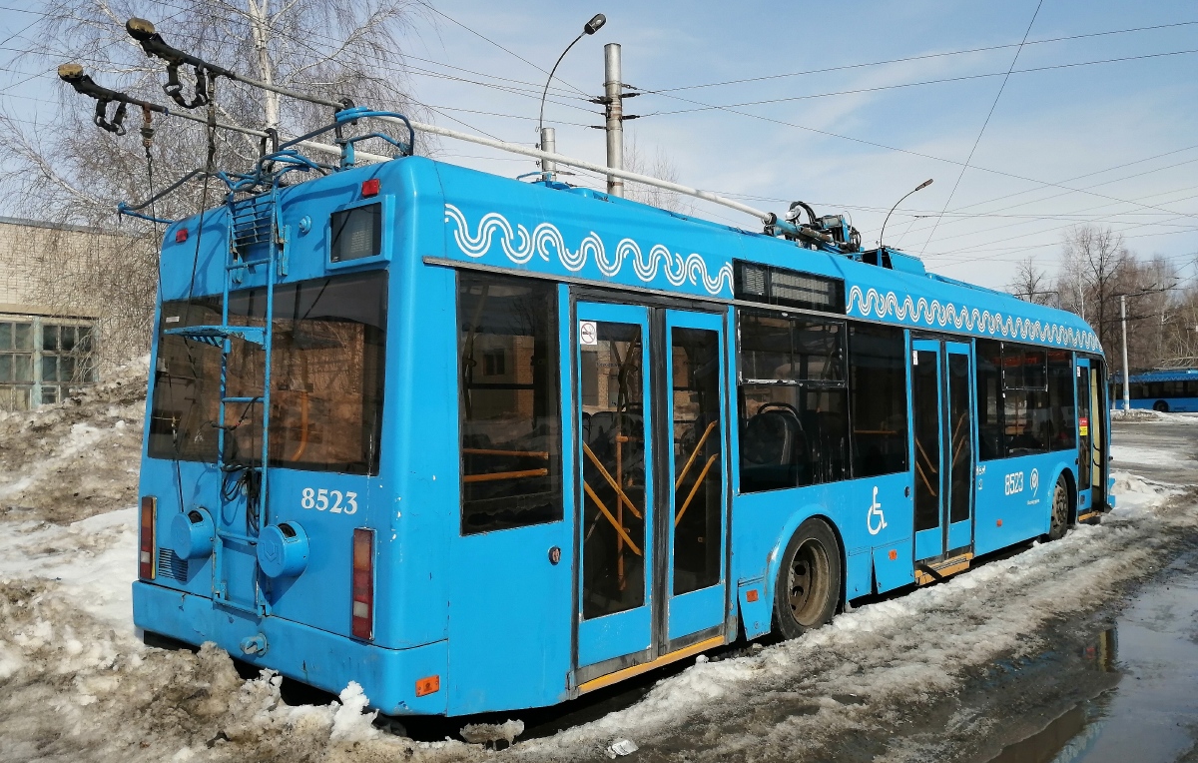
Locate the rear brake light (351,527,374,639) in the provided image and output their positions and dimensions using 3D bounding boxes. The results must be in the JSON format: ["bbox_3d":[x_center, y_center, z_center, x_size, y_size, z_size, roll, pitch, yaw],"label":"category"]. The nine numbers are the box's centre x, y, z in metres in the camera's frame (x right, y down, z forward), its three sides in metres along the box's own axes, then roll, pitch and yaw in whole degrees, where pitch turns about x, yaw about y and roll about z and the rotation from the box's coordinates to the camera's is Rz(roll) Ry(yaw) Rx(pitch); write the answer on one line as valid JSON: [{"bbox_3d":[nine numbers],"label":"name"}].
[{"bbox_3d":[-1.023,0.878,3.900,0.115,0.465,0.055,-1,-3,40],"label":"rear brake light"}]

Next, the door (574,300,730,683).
[{"bbox_3d":[0.345,0.574,5.106,0.100,1.960,1.390,-1,-1,42],"label":"door"}]

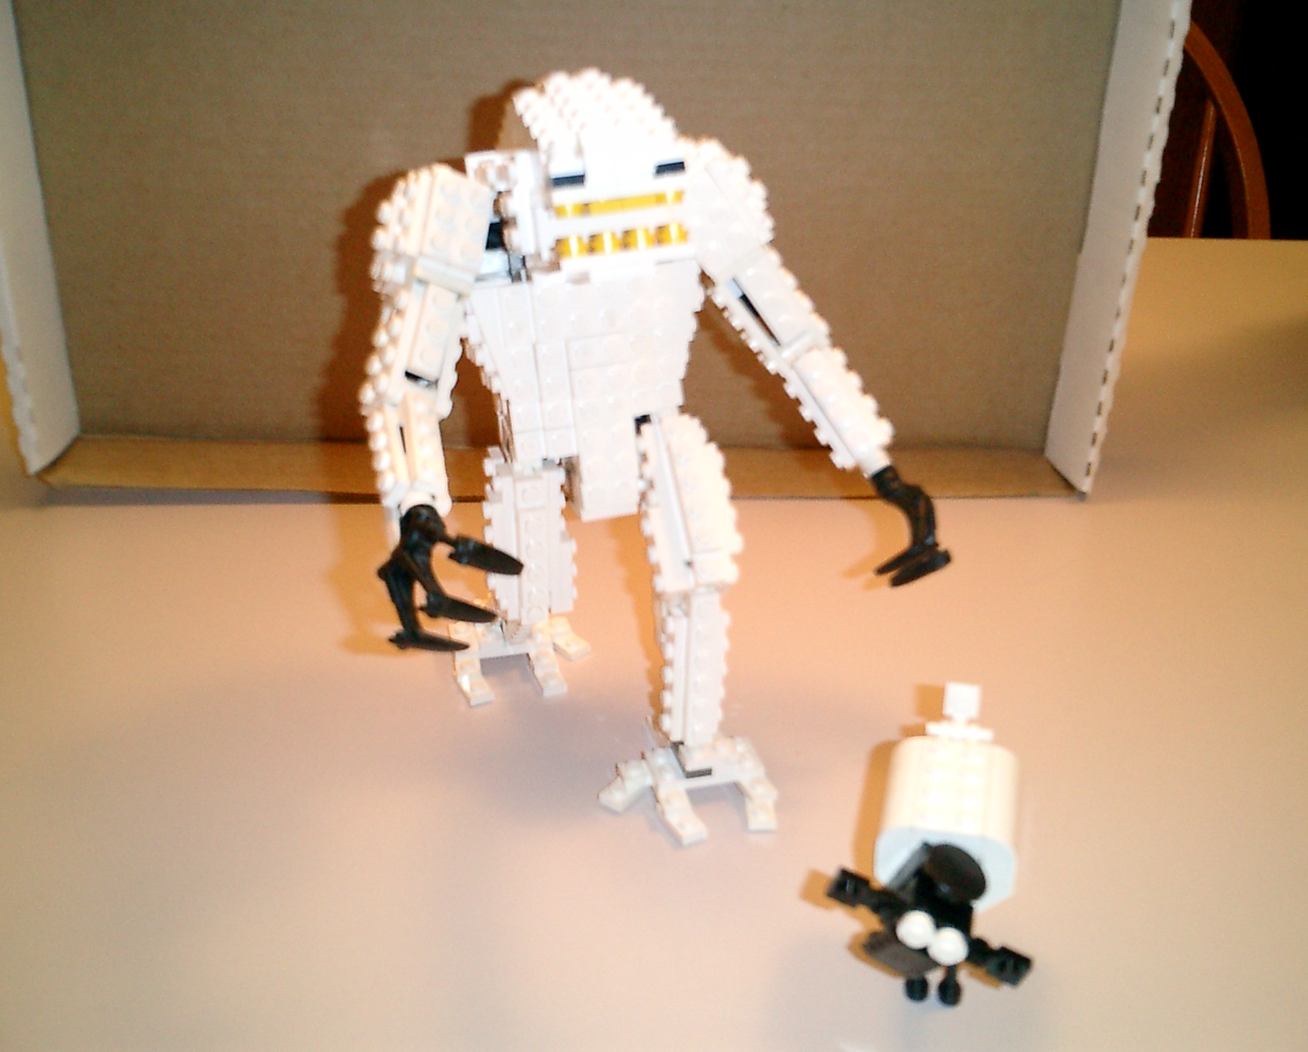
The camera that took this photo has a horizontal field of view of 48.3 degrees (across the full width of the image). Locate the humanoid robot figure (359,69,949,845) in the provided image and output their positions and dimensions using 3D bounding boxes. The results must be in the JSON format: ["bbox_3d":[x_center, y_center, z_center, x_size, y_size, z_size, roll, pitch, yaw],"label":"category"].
[{"bbox_3d":[-0.005,-0.023,0.396,0.149,0.195,0.141,-5,27,-15],"label":"humanoid robot figure"}]

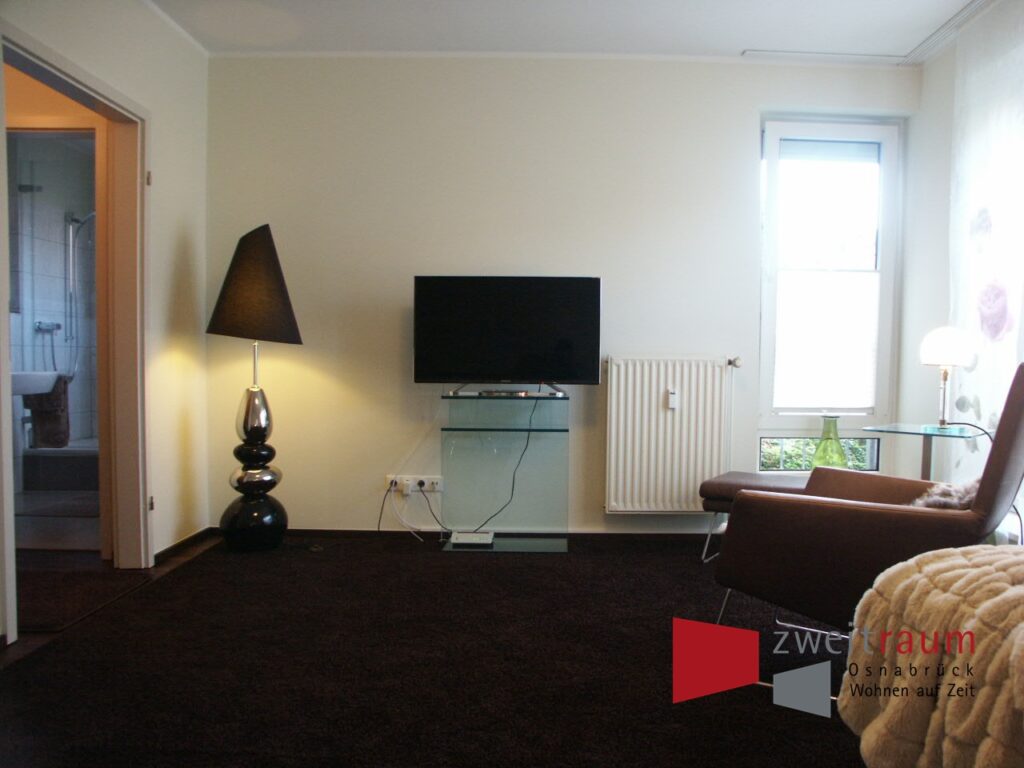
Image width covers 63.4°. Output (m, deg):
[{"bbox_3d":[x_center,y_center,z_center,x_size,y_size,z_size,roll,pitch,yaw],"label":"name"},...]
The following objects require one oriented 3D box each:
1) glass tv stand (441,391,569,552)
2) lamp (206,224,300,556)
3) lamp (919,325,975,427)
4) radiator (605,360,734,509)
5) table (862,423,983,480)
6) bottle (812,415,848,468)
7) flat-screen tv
[{"bbox_3d":[-0.030,0.422,4.109,0.615,0.753,0.290,1,3,1],"label":"glass tv stand"},{"bbox_3d":[-1.246,0.021,4.008,0.467,1.574,0.420,1,3,1],"label":"lamp"},{"bbox_3d":[1.599,-0.024,3.054,0.192,0.382,0.192,1,3,1],"label":"lamp"},{"bbox_3d":[0.778,0.254,4.157,0.617,0.780,0.110,1,3,1],"label":"radiator"},{"bbox_3d":[1.532,0.517,3.014,0.360,0.702,0.366,-2,3,-42],"label":"table"},{"bbox_3d":[1.646,0.322,4.279,0.190,0.317,0.190,1,3,1],"label":"bottle"},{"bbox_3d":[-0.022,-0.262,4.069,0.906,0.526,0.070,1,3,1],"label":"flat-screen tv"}]

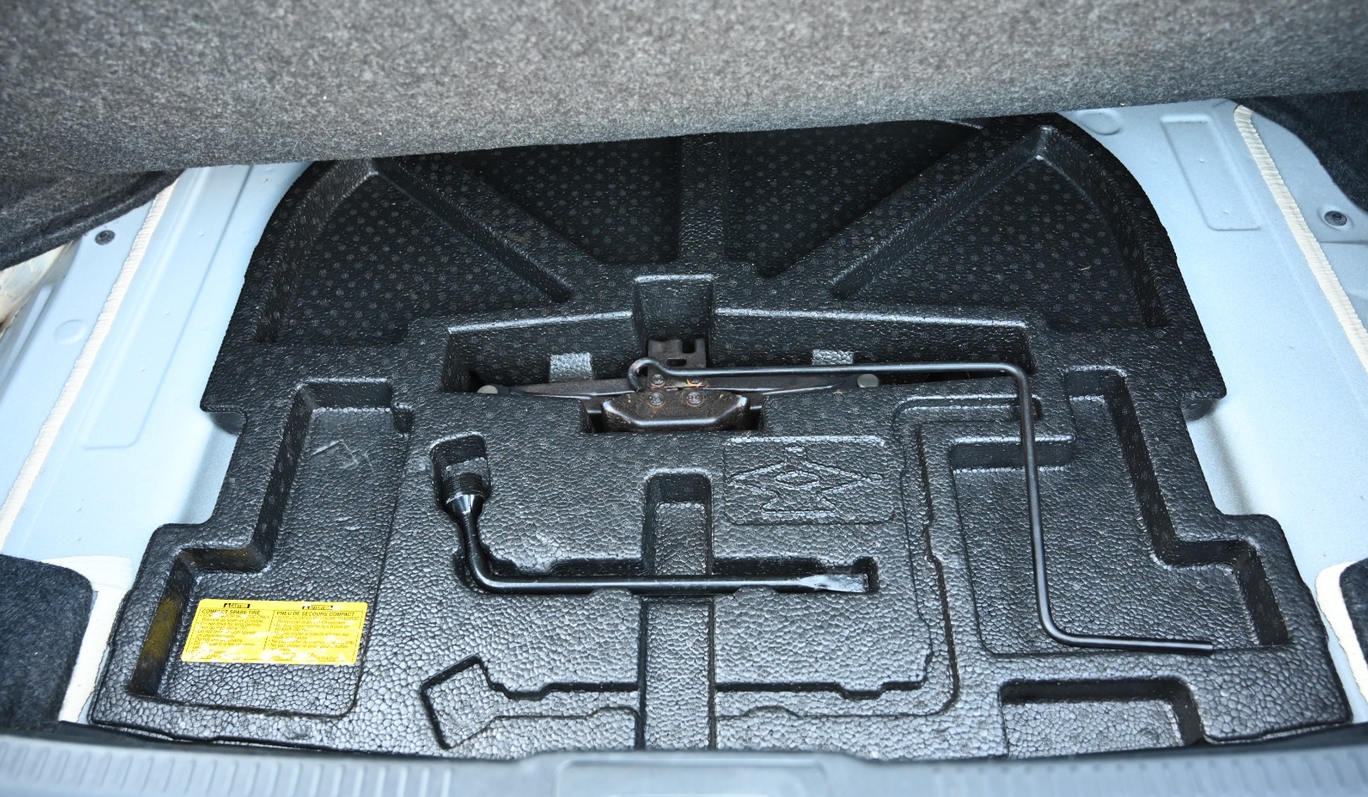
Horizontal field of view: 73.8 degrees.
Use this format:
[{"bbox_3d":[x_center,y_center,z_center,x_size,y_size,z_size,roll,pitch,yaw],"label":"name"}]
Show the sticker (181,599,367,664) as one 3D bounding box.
[{"bbox_3d":[-0.319,0.182,0.712,0.137,0.002,0.050,0,55,3],"label":"sticker"}]

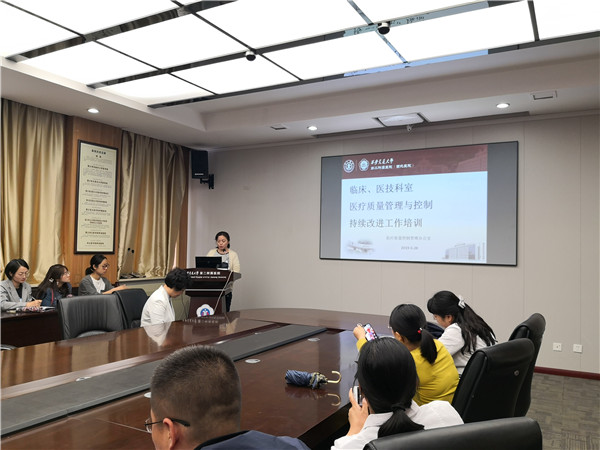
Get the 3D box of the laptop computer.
[{"bbox_3d":[-1.207,0.536,6.193,0.340,0.220,0.290,1,-2,5],"label":"laptop computer"}]

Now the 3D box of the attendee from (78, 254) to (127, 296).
[{"bbox_3d":[-2.262,0.996,5.506,0.720,1.280,0.500,1,-2,18],"label":"attendee"}]

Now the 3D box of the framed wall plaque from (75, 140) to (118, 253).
[{"bbox_3d":[-2.957,-0.382,6.838,0.040,1.600,0.670,0,-3,29],"label":"framed wall plaque"}]

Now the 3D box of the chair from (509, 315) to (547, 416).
[{"bbox_3d":[1.332,1.133,3.311,0.650,0.990,0.600,0,-2,42],"label":"chair"}]

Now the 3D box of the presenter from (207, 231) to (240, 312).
[{"bbox_3d":[-1.066,0.892,6.399,0.460,1.600,0.360,1,-2,11],"label":"presenter"}]

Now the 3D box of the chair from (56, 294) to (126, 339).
[{"bbox_3d":[-1.558,1.099,3.874,0.650,0.980,0.600,0,-2,35],"label":"chair"}]

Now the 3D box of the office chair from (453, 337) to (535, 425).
[{"bbox_3d":[0.826,1.103,2.492,0.600,1.000,0.640,3,-2,-40],"label":"office chair"}]

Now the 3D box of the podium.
[{"bbox_3d":[-1.111,1.078,5.667,0.680,1.150,0.500,1,-2,0],"label":"podium"}]

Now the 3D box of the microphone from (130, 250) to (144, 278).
[{"bbox_3d":[-2.571,0.619,7.424,0.180,0.430,0.160,0,-2,29],"label":"microphone"}]

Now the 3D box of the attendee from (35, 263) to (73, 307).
[{"bbox_3d":[-2.619,1.016,5.073,0.620,1.180,0.480,1,-2,18],"label":"attendee"}]

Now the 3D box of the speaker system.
[{"bbox_3d":[-1.622,-0.984,7.613,0.265,0.450,0.250,1,6,-5],"label":"speaker system"}]

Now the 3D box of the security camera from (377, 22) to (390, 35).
[{"bbox_3d":[0.633,-1.482,3.540,0.092,0.072,0.092,1,-2,0],"label":"security camera"}]

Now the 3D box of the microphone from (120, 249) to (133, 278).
[{"bbox_3d":[-2.631,0.582,7.077,0.160,0.440,0.110,0,-2,29],"label":"microphone"}]

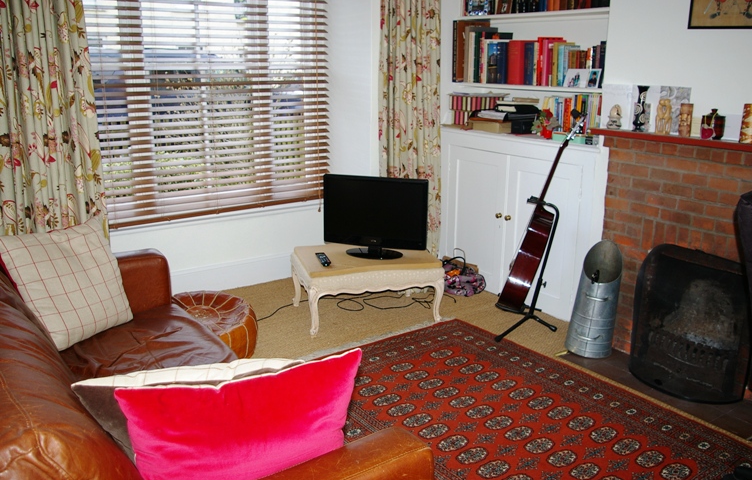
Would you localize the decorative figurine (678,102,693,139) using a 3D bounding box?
[{"bbox_3d":[1.247,-0.478,2.592,0.053,0.132,0.050,13,20,38],"label":"decorative figurine"}]

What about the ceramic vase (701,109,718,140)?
[{"bbox_3d":[1.341,-0.460,2.570,0.084,0.124,0.084,-10,19,-36],"label":"ceramic vase"}]

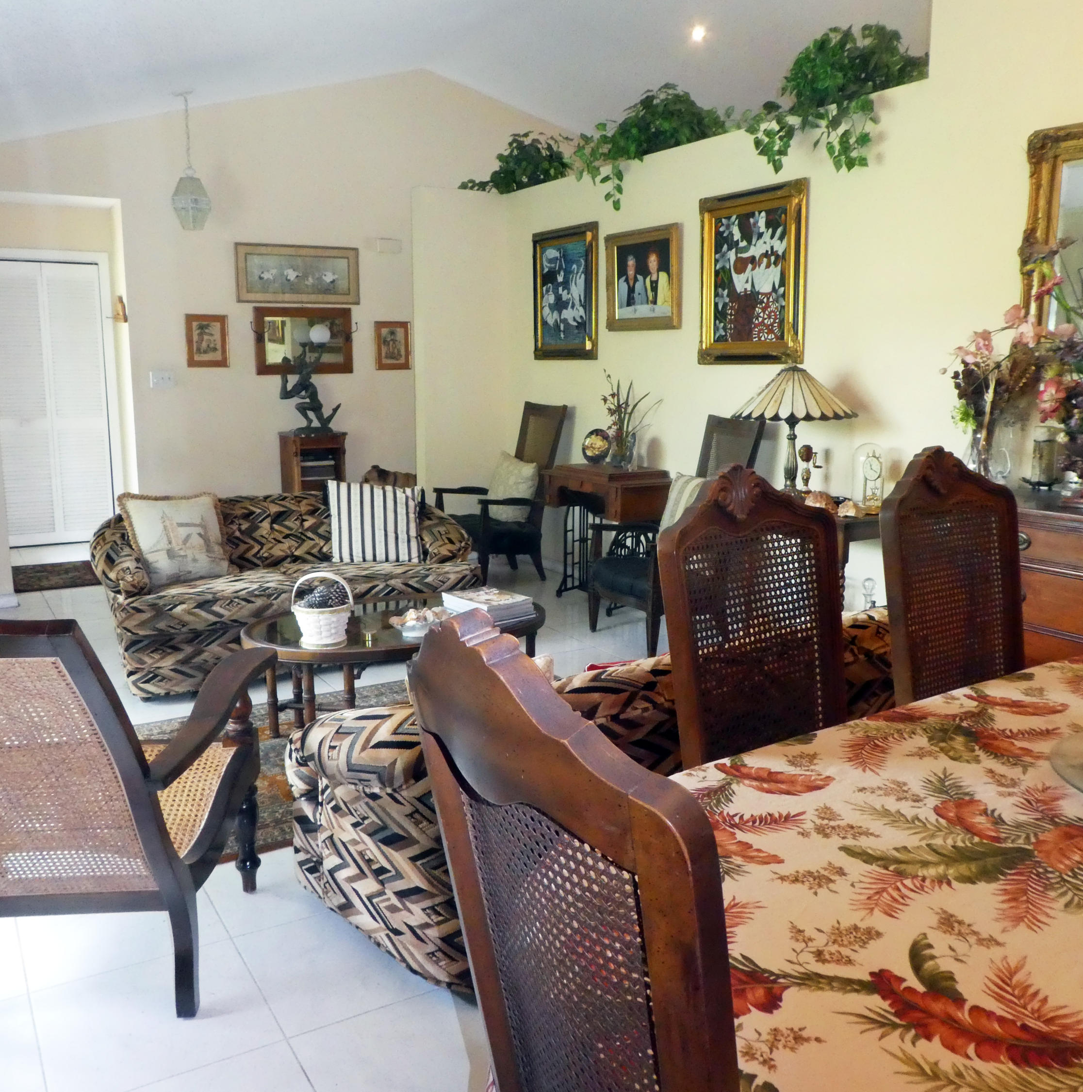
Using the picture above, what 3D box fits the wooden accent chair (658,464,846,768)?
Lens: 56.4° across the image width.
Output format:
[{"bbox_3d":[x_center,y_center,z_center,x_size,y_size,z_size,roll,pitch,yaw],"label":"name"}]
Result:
[{"bbox_3d":[0.547,0.460,1.900,0.500,1.184,0.584,-6,12,-31],"label":"wooden accent chair"}]

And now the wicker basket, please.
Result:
[{"bbox_3d":[-0.767,0.213,3.516,0.222,0.245,0.205,-2,11,-12],"label":"wicker basket"}]

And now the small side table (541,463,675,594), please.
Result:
[{"bbox_3d":[0.374,-0.046,5.780,0.410,0.780,0.770,-6,12,-31],"label":"small side table"}]

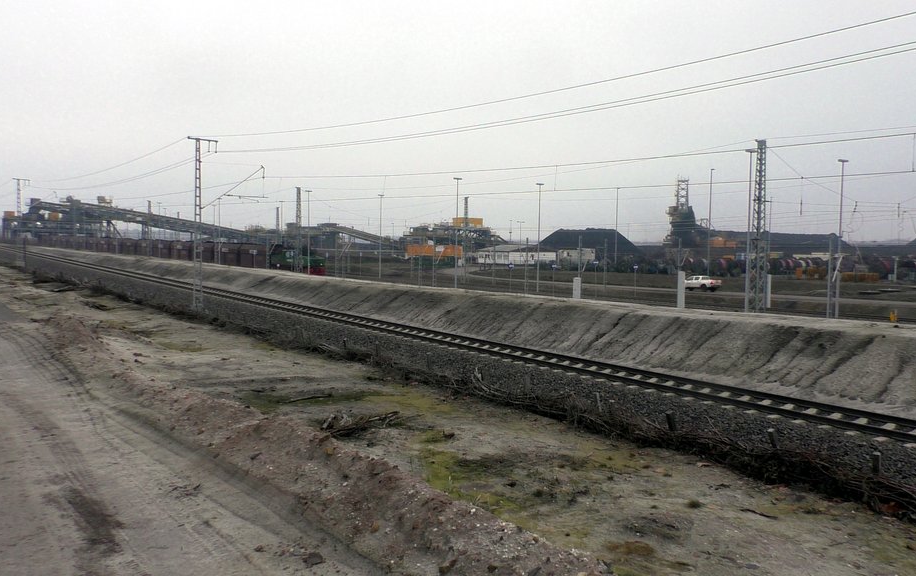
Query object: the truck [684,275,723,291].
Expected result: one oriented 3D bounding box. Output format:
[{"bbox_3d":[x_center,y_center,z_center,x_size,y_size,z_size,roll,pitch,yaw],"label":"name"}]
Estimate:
[{"bbox_3d":[28.051,-0.452,94.500,1.820,1.780,5.200,-1,4,-35],"label":"truck"}]

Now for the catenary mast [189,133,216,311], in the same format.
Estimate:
[{"bbox_3d":[-14.919,-3.735,47.774,1.650,10.100,0.450,-2,4,-35],"label":"catenary mast"}]

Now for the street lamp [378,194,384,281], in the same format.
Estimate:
[{"bbox_3d":[-10.856,-7.285,115.000,0.350,11.900,1.100,4,4,40],"label":"street lamp"}]

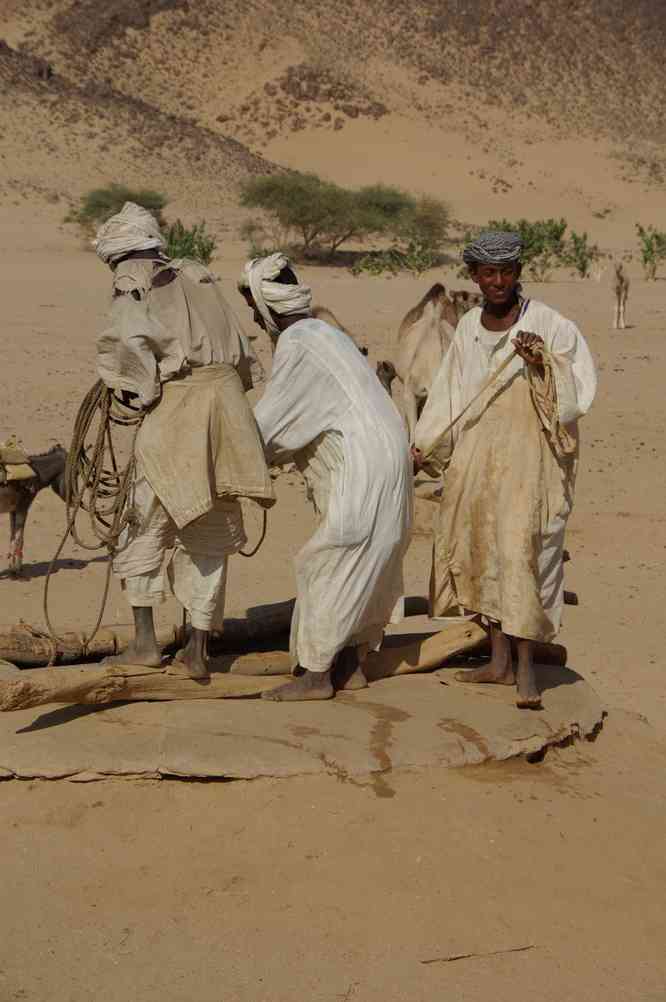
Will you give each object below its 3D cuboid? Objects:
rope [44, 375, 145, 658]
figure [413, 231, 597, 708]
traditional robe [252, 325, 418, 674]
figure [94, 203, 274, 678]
[{"bbox_3d":[-0.862,0.073,9.750,0.370,1.030,0.260,0,5,0],"label":"rope"},{"bbox_3d":[0.623,-0.127,9.750,0.600,1.700,0.460,1,5,13],"label":"figure"},{"bbox_3d":[0.008,-0.040,9.800,0.500,1.260,0.500,1,5,12],"label":"traditional robe"},{"bbox_3d":[-0.541,-0.234,9.850,0.540,1.700,0.460,-3,5,-33],"label":"figure"}]

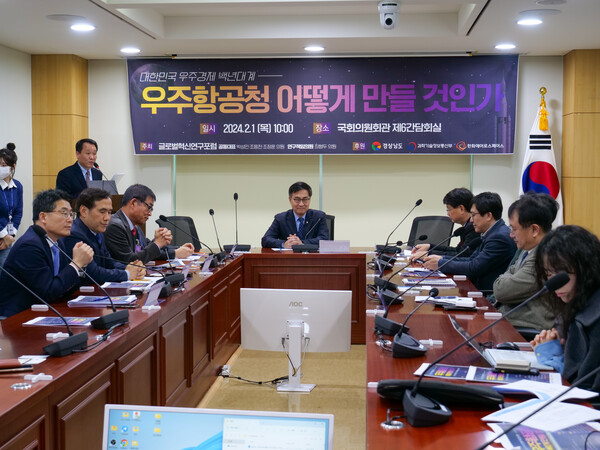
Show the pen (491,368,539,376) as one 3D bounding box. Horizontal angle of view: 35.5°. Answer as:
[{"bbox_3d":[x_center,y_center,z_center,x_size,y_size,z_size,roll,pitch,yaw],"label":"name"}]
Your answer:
[{"bbox_3d":[0.666,0.456,2.893,0.143,0.014,0.014,1,3,19],"label":"pen"}]

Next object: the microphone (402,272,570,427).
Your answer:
[{"bbox_3d":[0.471,0.314,2.373,0.410,0.365,0.145,0,3,2],"label":"microphone"}]

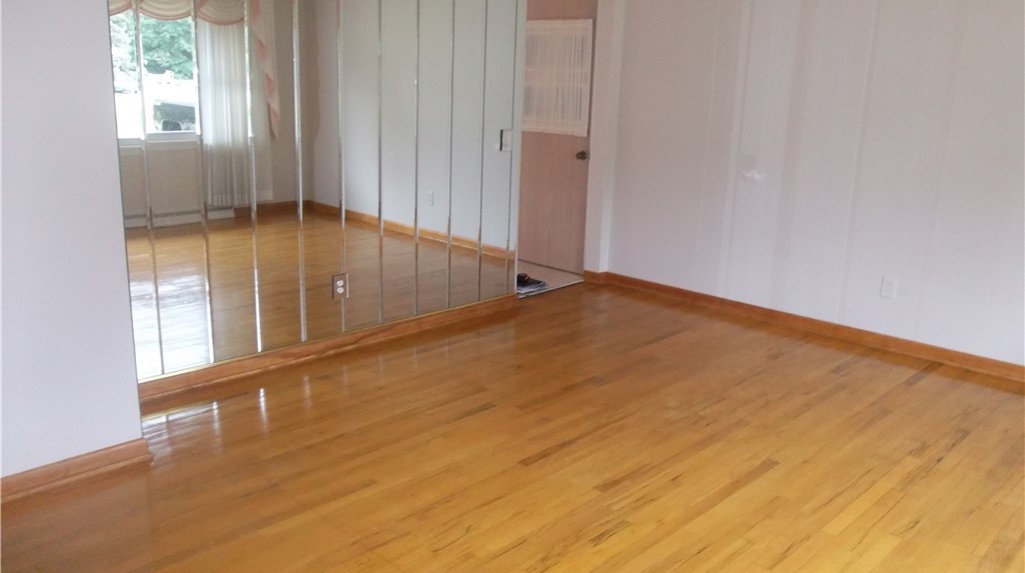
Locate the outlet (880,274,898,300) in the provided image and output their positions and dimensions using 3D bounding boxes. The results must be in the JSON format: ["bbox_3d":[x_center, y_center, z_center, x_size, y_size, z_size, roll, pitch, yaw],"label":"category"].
[{"bbox_3d":[2.193,0.008,4.649,0.079,0.122,0.012,15,19,41],"label":"outlet"}]

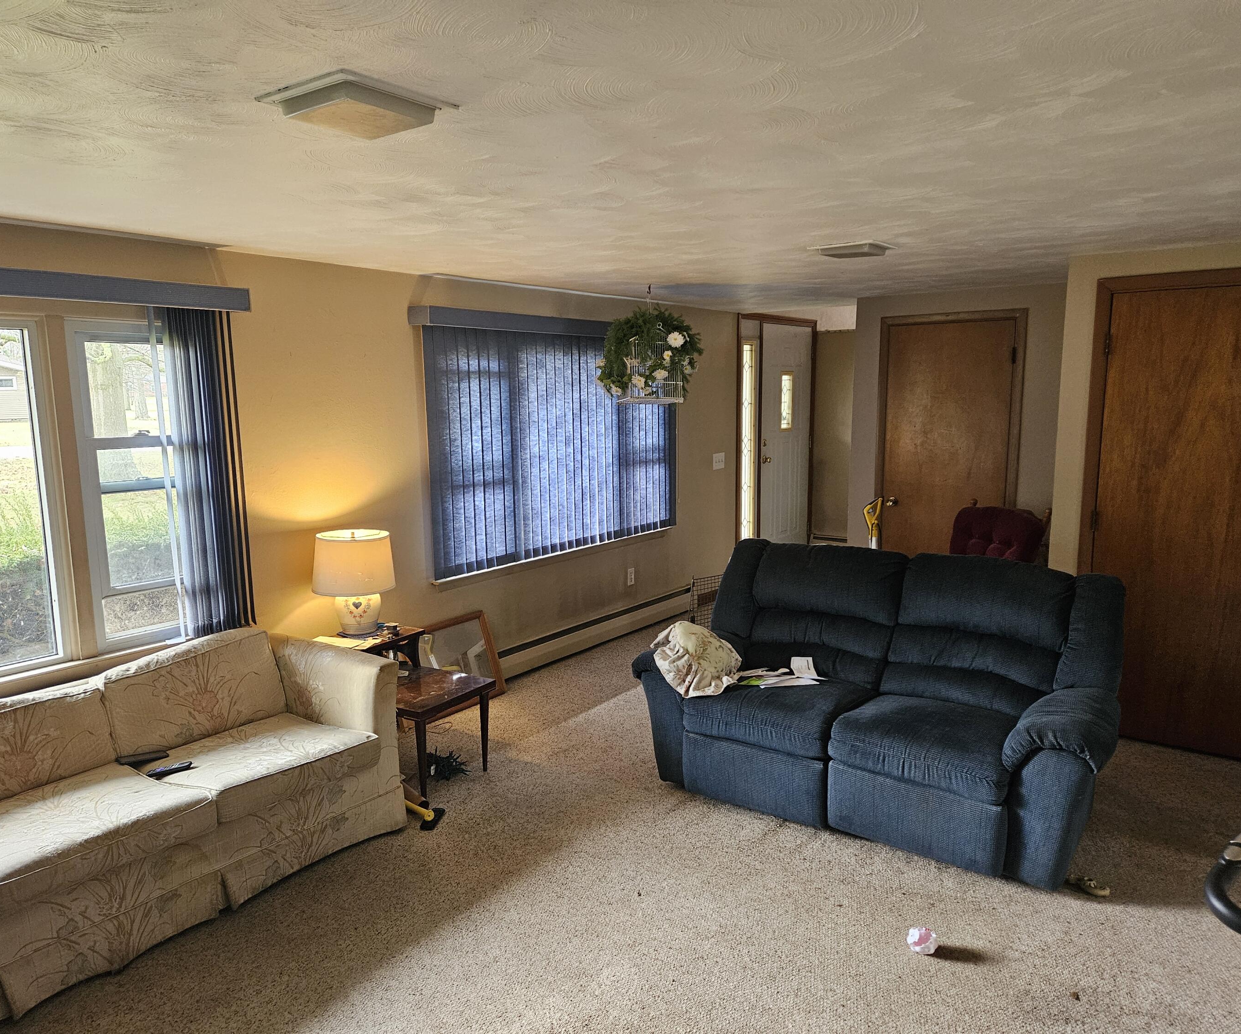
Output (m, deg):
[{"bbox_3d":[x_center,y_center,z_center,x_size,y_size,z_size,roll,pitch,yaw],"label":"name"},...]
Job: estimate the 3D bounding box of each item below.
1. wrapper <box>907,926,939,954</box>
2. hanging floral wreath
[{"bbox_3d":[0.870,1.216,2.632,0.085,0.080,0.085,3,9,19],"label":"wrapper"},{"bbox_3d":[0.164,-0.944,5.262,0.580,0.530,0.250,0,8,2],"label":"hanging floral wreath"}]

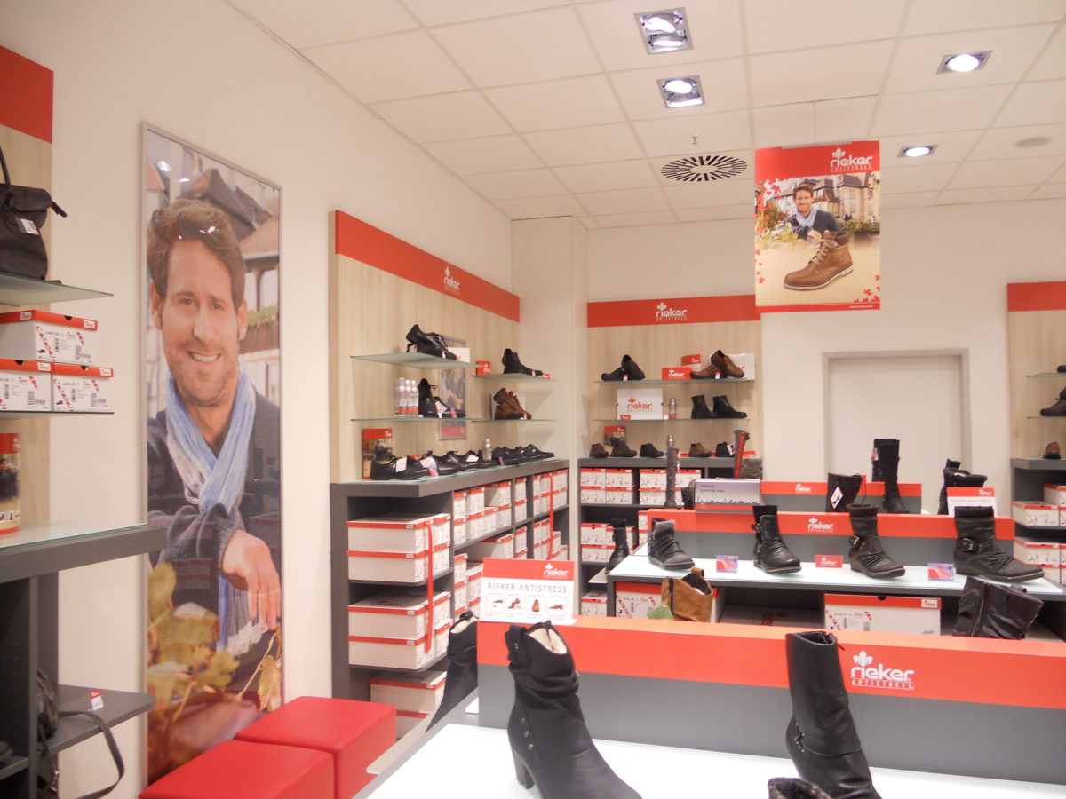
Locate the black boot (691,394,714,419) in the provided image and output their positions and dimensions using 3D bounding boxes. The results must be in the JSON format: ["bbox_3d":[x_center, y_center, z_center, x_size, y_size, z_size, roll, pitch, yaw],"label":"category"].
[{"bbox_3d":[1.300,0.057,6.287,0.100,0.175,0.262,1,-2,-26],"label":"black boot"}]

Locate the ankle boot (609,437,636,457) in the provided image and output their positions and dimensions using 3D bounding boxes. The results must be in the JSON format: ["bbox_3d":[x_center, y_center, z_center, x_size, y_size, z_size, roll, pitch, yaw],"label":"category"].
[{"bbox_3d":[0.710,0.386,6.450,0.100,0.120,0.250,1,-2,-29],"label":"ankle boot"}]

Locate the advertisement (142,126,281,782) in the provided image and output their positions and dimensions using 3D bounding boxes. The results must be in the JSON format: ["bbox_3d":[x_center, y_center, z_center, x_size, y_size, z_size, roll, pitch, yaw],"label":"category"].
[{"bbox_3d":[-1.142,0.209,3.034,0.030,2.180,0.760,-1,-2,16],"label":"advertisement"}]

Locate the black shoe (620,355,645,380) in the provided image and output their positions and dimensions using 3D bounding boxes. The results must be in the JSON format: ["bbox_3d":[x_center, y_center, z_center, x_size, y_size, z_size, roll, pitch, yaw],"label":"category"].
[{"bbox_3d":[0.763,-0.243,6.284,0.105,0.115,0.290,1,19,-24],"label":"black shoe"}]

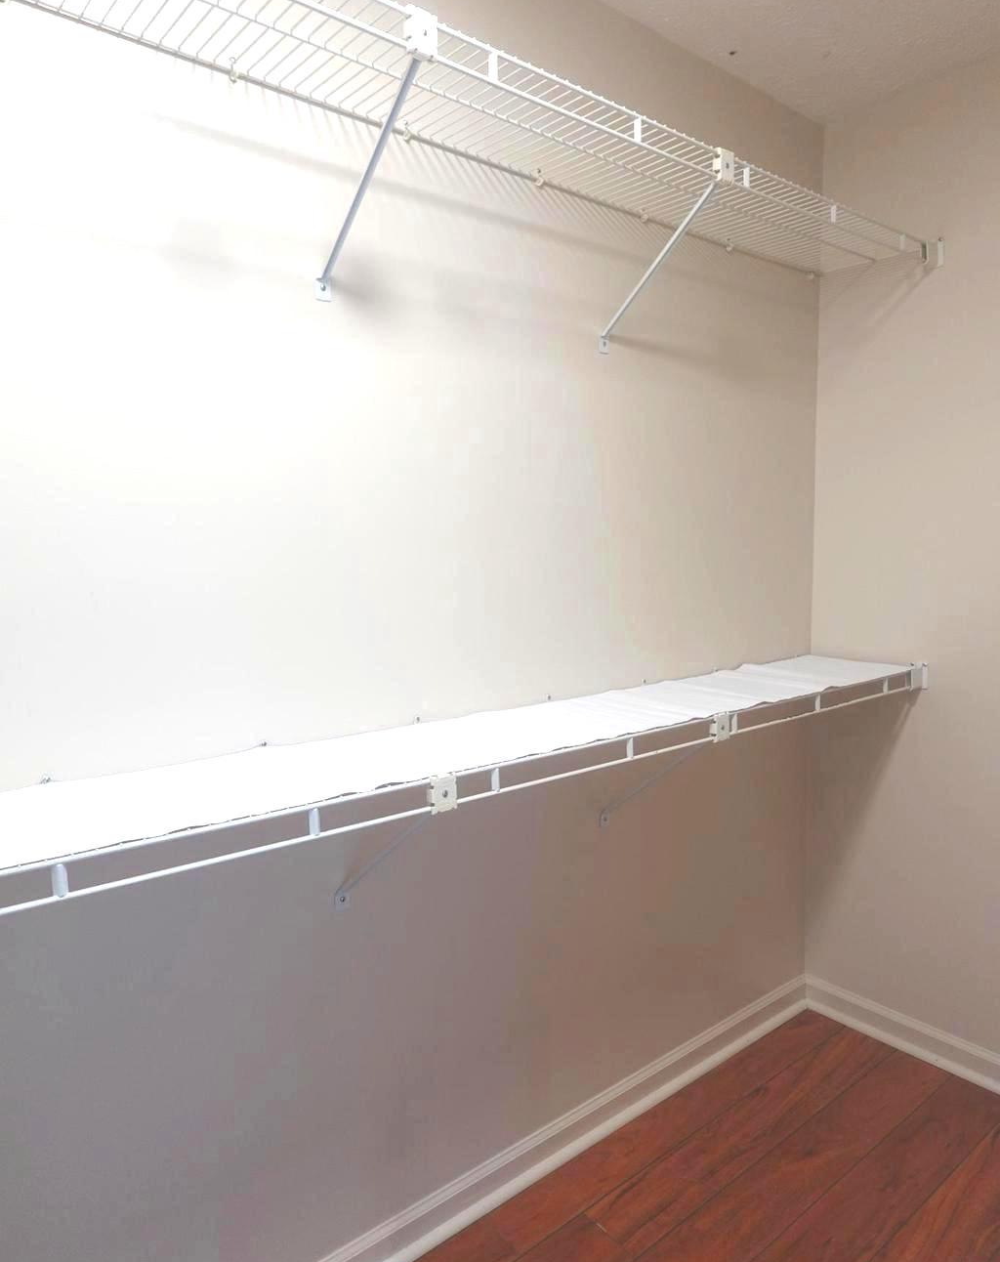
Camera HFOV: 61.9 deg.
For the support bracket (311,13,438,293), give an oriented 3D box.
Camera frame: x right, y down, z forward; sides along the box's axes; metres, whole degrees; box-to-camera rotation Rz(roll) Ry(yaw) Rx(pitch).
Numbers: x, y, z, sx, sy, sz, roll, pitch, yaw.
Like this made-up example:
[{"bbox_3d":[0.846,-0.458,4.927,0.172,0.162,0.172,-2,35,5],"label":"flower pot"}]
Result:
[{"bbox_3d":[-0.194,-0.670,1.215,0.045,0.294,0.313,-5,7,-39],"label":"support bracket"}]

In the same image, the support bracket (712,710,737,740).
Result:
[{"bbox_3d":[0.422,0.185,1.601,0.044,0.055,0.024,-5,7,-39],"label":"support bracket"}]

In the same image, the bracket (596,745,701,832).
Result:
[{"bbox_3d":[0.325,0.321,1.733,0.031,0.256,0.292,-5,7,-39],"label":"bracket"}]

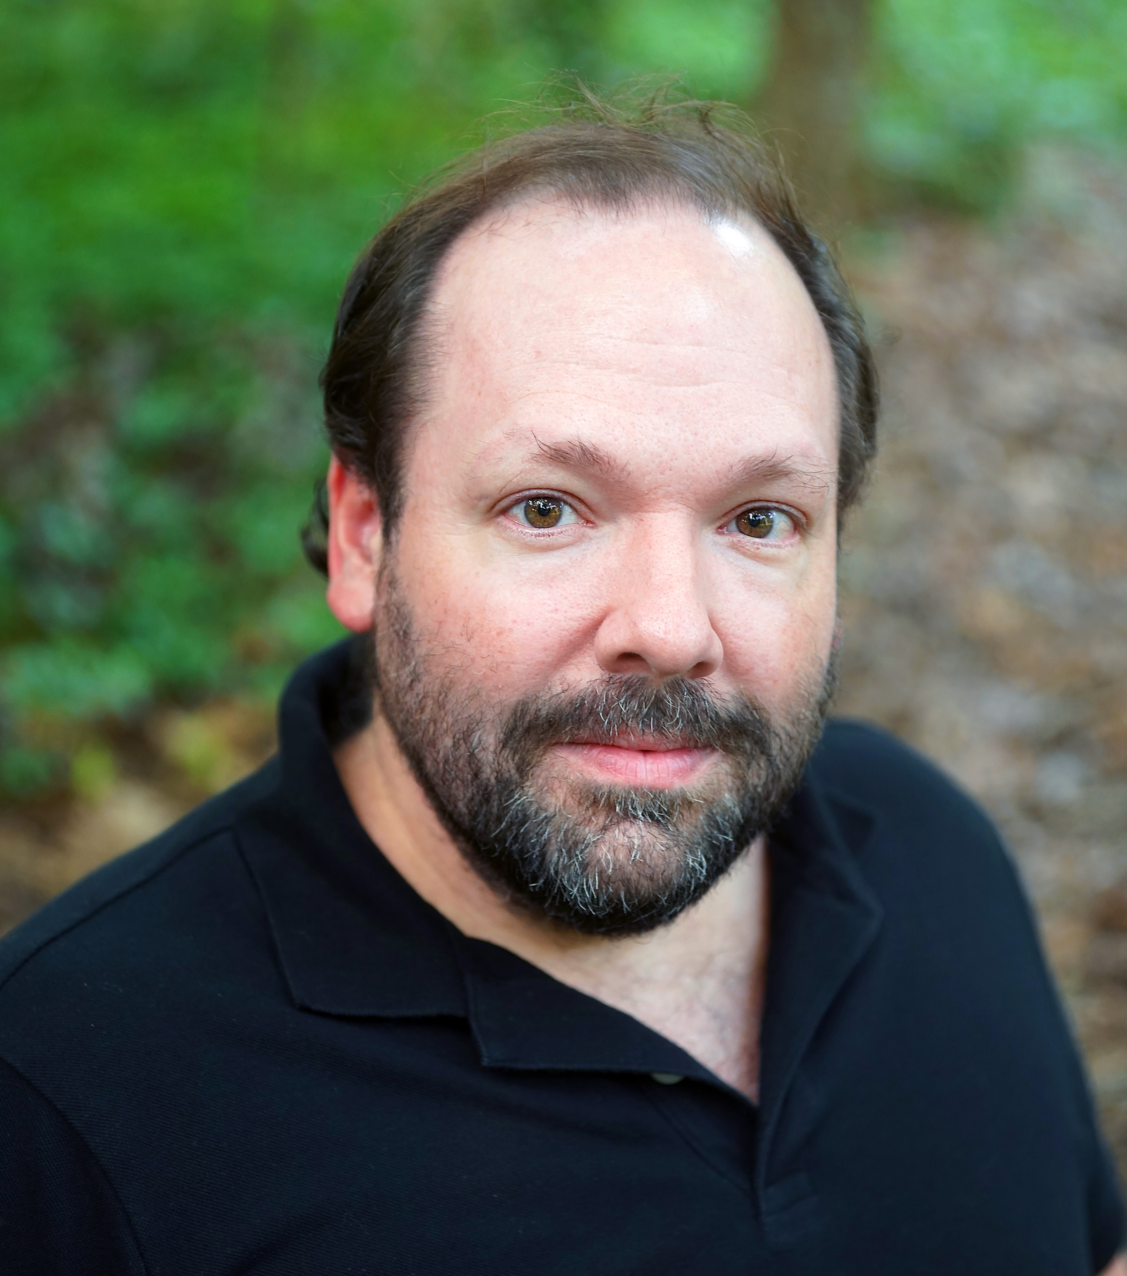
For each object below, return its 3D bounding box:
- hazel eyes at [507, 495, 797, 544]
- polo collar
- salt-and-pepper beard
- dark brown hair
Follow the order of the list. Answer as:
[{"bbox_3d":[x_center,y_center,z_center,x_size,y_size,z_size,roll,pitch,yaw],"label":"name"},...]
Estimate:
[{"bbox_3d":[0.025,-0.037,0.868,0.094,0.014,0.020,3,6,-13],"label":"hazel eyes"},{"bbox_3d":[-0.001,0.073,0.948,0.220,0.115,0.205,-8,19,-24],"label":"polo collar"},{"bbox_3d":[0.012,0.037,0.905,0.152,0.115,0.108,3,6,-13],"label":"salt-and-pepper beard"},{"bbox_3d":[0.007,-0.092,0.965,0.187,0.180,0.195,3,6,-13],"label":"dark brown hair"}]

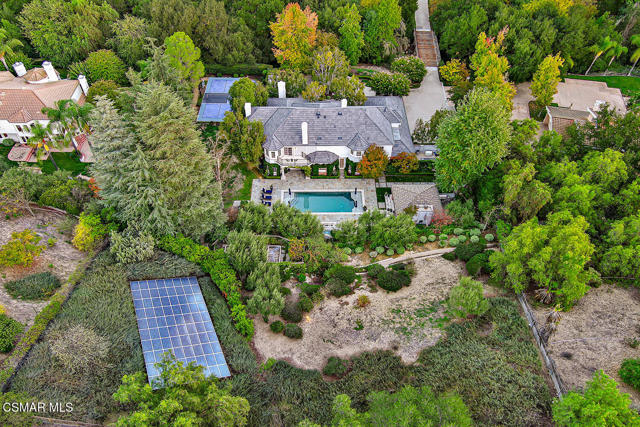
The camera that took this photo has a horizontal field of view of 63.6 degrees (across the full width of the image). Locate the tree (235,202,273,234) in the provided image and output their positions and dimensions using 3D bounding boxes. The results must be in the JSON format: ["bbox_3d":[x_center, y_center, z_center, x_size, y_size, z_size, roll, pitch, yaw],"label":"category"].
[{"bbox_3d":[-10.385,1.370,80.975,5.800,5.600,5.500,0,46,0],"label":"tree"}]

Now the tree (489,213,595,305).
[{"bbox_3d":[28.200,6.000,66.000,12.600,10.500,12.200,0,46,0],"label":"tree"}]

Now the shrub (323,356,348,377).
[{"bbox_3d":[1.800,17.600,59.500,2.900,1.600,2.500,0,46,0],"label":"shrub"}]

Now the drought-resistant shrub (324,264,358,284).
[{"bbox_3d":[2.800,8.300,69.900,4.200,2.000,3.400,0,46,0],"label":"drought-resistant shrub"}]

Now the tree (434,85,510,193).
[{"bbox_3d":[24.038,-10.456,82.385,11.300,19.000,10.800,0,46,0],"label":"tree"}]

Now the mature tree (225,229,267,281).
[{"bbox_3d":[-9.500,5.600,68.200,5.400,7.300,5.400,0,46,0],"label":"mature tree"}]

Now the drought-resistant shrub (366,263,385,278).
[{"bbox_3d":[8.084,8.296,75.120,2.600,1.800,2.500,0,46,0],"label":"drought-resistant shrub"}]

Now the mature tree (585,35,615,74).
[{"bbox_3d":[59.776,-33.715,109.990,5.000,8.600,5.000,0,46,0],"label":"mature tree"}]

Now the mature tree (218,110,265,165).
[{"bbox_3d":[-13.337,-12.489,89.397,7.770,10.860,7.150,1,47,0],"label":"mature tree"}]

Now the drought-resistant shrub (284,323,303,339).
[{"bbox_3d":[-3.214,14.267,62.674,2.130,1.450,2.020,1,47,0],"label":"drought-resistant shrub"}]

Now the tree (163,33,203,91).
[{"bbox_3d":[-25.500,-28.300,97.300,7.300,11.300,7.300,0,46,0],"label":"tree"}]

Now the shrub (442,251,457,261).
[{"bbox_3d":[18.300,5.900,72.800,2.000,1.200,1.700,0,46,0],"label":"shrub"}]

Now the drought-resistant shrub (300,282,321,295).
[{"bbox_3d":[-1.300,10.000,68.800,2.600,1.300,2.100,0,46,0],"label":"drought-resistant shrub"}]

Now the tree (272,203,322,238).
[{"bbox_3d":[-3.670,1.385,80.961,7.800,5.600,6.200,0,46,0],"label":"tree"}]

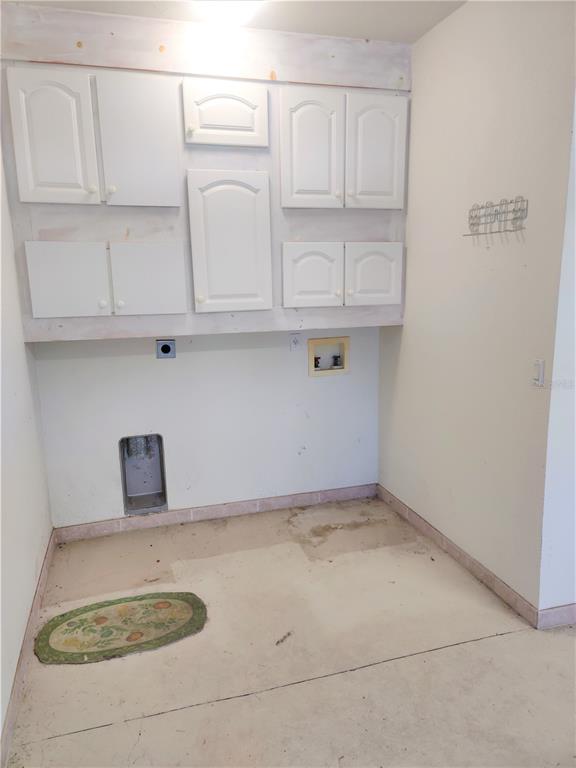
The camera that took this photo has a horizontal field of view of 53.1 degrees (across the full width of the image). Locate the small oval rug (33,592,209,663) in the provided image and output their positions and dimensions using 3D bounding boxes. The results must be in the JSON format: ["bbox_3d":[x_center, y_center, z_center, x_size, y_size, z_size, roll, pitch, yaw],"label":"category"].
[{"bbox_3d":[-0.744,1.090,2.624,0.749,0.010,0.470,-4,11,-16],"label":"small oval rug"}]

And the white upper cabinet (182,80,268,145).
[{"bbox_3d":[-0.345,-1.422,3.115,0.434,0.310,0.300,-4,11,-16],"label":"white upper cabinet"}]

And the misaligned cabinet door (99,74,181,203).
[{"bbox_3d":[-0.712,-1.155,2.771,0.358,0.576,0.025,-4,11,-16],"label":"misaligned cabinet door"}]

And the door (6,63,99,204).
[{"bbox_3d":[-1.075,-1.131,2.666,0.349,0.574,0.025,-4,11,-16],"label":"door"}]

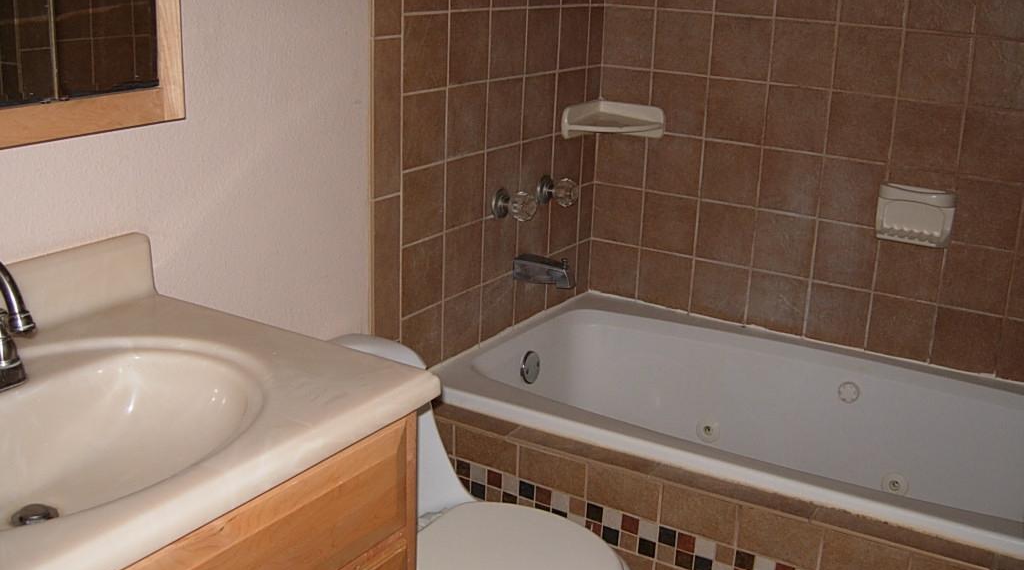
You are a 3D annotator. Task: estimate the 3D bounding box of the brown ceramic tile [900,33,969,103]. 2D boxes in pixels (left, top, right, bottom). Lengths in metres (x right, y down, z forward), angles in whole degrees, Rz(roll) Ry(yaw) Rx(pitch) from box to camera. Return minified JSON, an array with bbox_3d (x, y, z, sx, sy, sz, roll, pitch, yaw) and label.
[{"bbox_3d":[0.942,-0.483,2.368,0.152,0.152,0.010,13,20,30],"label":"brown ceramic tile"}]

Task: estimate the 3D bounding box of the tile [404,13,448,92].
[{"bbox_3d":[-0.176,-0.463,2.109,0.009,0.153,0.152,12,20,30],"label":"tile"}]

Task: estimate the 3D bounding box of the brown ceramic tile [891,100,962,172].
[{"bbox_3d":[0.929,-0.334,2.379,0.152,0.153,0.009,12,20,30],"label":"brown ceramic tile"}]

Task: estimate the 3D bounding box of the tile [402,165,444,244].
[{"bbox_3d":[-0.188,-0.171,2.242,0.010,0.152,0.152,13,20,30],"label":"tile"}]

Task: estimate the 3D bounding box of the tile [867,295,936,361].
[{"bbox_3d":[0.917,0.100,2.513,0.152,0.147,0.009,12,20,30],"label":"tile"}]

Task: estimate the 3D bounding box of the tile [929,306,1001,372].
[{"bbox_3d":[1.048,0.126,2.461,0.151,0.145,0.010,12,20,30],"label":"tile"}]

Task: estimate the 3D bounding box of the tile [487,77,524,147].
[{"bbox_3d":[-0.016,-0.390,2.426,0.010,0.151,0.151,12,20,30],"label":"tile"}]

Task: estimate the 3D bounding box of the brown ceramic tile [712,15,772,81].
[{"bbox_3d":[0.557,-0.572,2.574,0.152,0.152,0.010,12,20,30],"label":"brown ceramic tile"}]

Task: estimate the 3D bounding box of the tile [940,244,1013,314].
[{"bbox_3d":[1.050,-0.014,2.408,0.152,0.152,0.010,12,20,30],"label":"tile"}]

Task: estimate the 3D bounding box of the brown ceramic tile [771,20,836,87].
[{"bbox_3d":[0.681,-0.539,2.482,0.152,0.153,0.009,12,20,30],"label":"brown ceramic tile"}]

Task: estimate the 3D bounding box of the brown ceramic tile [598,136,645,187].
[{"bbox_3d":[0.290,-0.338,2.817,0.145,0.152,0.010,12,20,30],"label":"brown ceramic tile"}]

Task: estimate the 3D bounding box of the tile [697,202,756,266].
[{"bbox_3d":[0.549,-0.132,2.733,0.152,0.152,0.010,13,20,30],"label":"tile"}]

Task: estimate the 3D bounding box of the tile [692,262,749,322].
[{"bbox_3d":[0.539,0.015,2.757,0.152,0.148,0.010,12,20,30],"label":"tile"}]

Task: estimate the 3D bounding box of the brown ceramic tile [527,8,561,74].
[{"bbox_3d":[0.070,-0.575,2.510,0.010,0.152,0.152,12,20,30],"label":"brown ceramic tile"}]

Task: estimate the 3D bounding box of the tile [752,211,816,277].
[{"bbox_3d":[0.674,-0.102,2.637,0.151,0.151,0.010,12,20,30],"label":"tile"}]

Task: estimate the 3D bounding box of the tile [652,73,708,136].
[{"bbox_3d":[0.422,-0.456,2.697,0.151,0.151,0.010,12,20,30],"label":"tile"}]

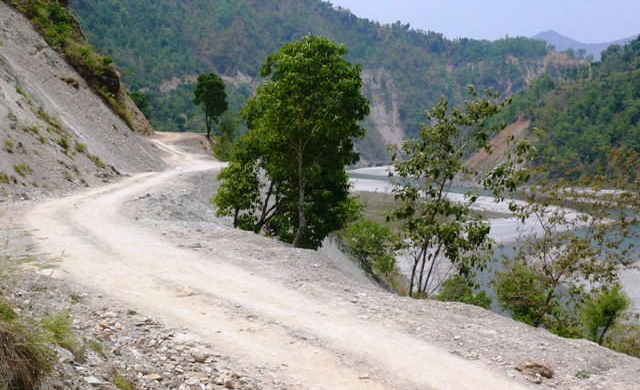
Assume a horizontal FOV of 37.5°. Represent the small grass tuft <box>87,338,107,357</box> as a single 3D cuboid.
[{"bbox_3d":[-2.133,1.456,9.000,0.190,0.180,0.190,0,3,0],"label":"small grass tuft"}]

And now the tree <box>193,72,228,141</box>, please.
[{"bbox_3d":[-9.058,-7.321,78.000,2.900,5.800,2.900,0,3,0],"label":"tree"}]

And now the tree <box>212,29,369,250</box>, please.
[{"bbox_3d":[-0.729,-1.297,23.300,3.800,5.200,3.600,0,3,0],"label":"tree"}]

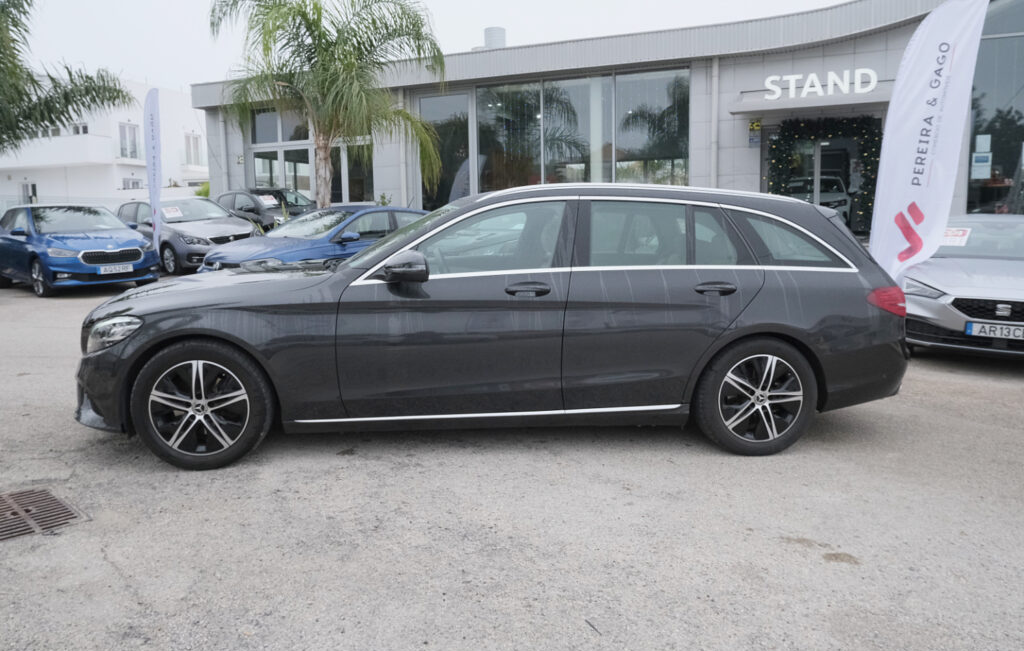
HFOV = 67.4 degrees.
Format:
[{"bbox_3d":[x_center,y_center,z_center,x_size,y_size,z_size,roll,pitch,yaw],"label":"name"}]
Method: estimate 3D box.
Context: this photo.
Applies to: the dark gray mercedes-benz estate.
[{"bbox_3d":[-0.066,-0.134,4.706,4.700,1.457,1.840,-1,7,-7],"label":"dark gray mercedes-benz estate"}]

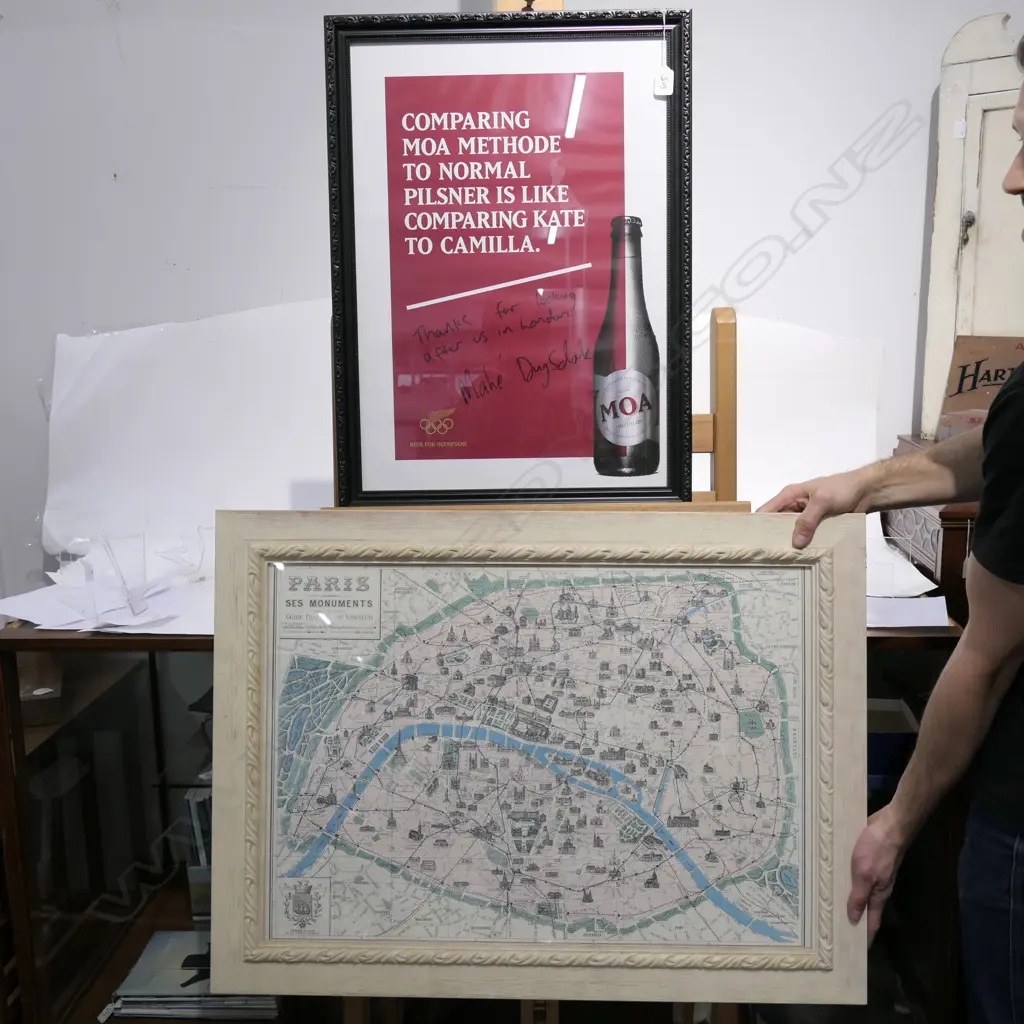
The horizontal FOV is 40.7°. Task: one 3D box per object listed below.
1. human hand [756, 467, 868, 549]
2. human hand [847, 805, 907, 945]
[{"bbox_3d":[0.370,-0.003,1.760,0.170,0.085,0.100,-21,11,6],"label":"human hand"},{"bbox_3d":[0.458,0.462,1.750,0.080,0.180,0.100,13,9,14],"label":"human hand"}]

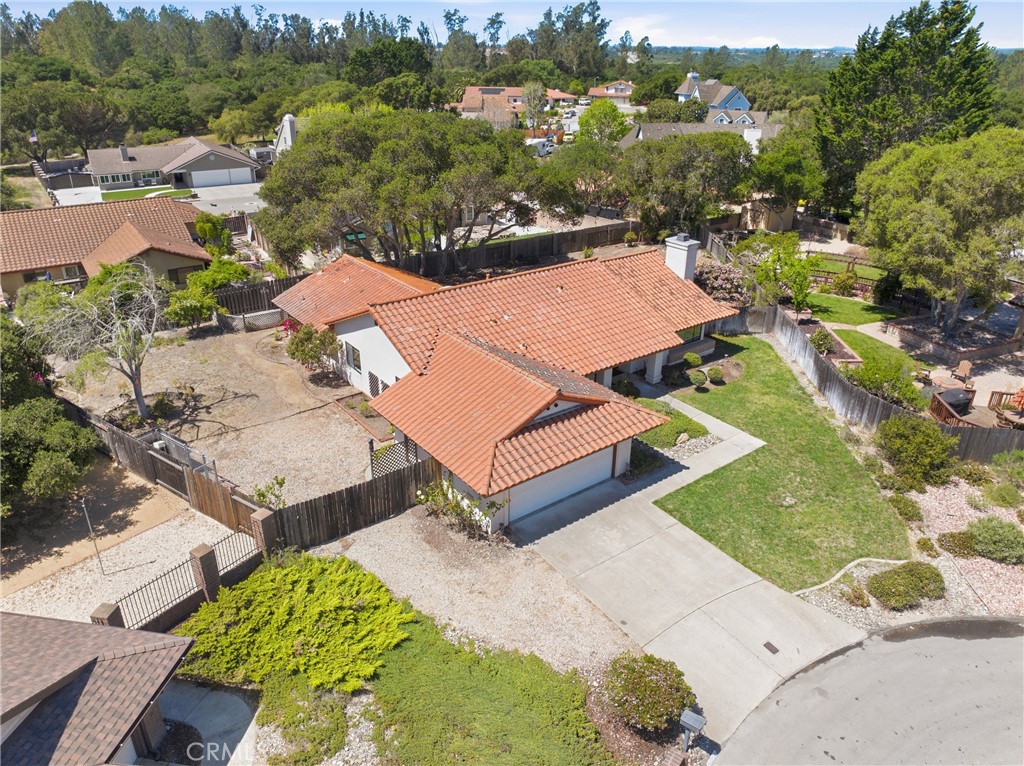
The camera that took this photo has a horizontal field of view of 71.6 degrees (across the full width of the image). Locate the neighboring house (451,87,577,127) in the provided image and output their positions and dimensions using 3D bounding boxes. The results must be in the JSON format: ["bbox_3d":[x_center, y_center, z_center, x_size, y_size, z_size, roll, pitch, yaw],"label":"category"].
[{"bbox_3d":[0.368,-69.577,174.000,30.000,6.000,20.000,0,25,0],"label":"neighboring house"}]

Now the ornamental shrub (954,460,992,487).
[{"bbox_3d":[17.750,3.470,27.350,1.450,0.680,1.250,18,31,33],"label":"ornamental shrub"}]

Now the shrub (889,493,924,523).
[{"bbox_3d":[13.950,4.420,25.150,1.080,0.750,1.100,16,30,30],"label":"shrub"}]

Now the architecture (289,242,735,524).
[{"bbox_3d":[0.491,-3.093,34.756,19.800,5.400,21.600,-18,31,-33],"label":"architecture"}]

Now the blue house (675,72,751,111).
[{"bbox_3d":[38.919,-53.994,137.000,15.000,10.000,13.000,7,26,13],"label":"blue house"}]

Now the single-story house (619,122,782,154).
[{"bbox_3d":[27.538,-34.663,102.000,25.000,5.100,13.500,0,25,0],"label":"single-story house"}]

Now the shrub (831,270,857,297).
[{"bbox_3d":[21.900,-6.600,46.800,1.600,1.550,1.500,12,28,23],"label":"shrub"}]

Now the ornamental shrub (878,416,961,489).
[{"bbox_3d":[15.550,2.500,27.100,2.800,2.350,2.600,16,30,30],"label":"ornamental shrub"}]

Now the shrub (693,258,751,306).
[{"bbox_3d":[13.500,-6.600,45.600,3.600,2.600,3.300,8,26,15],"label":"shrub"}]

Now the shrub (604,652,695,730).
[{"bbox_3d":[3.430,7.600,17.750,2.200,1.400,2.050,7,26,14],"label":"shrub"}]

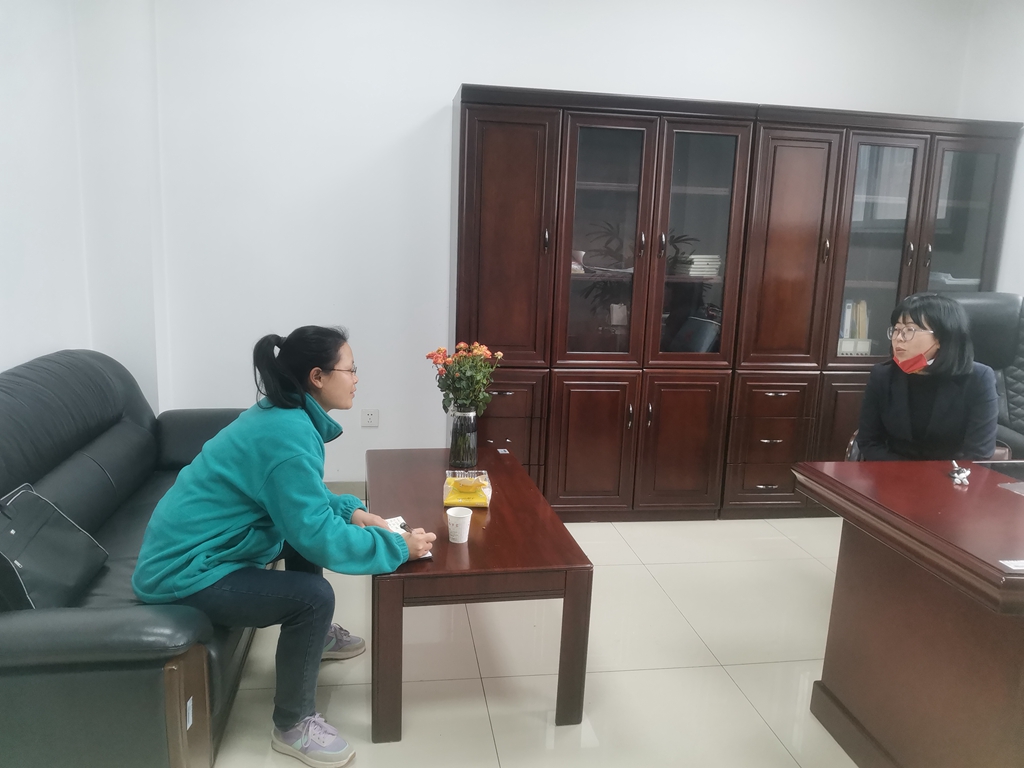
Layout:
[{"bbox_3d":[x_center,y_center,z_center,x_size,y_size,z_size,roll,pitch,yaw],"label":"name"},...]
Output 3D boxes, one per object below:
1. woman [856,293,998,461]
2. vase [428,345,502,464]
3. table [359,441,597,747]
[{"bbox_3d":[1.315,0.317,2.597,0.490,1.230,0.720,10,13,37],"label":"woman"},{"bbox_3d":[-0.186,0.079,2.981,0.285,0.475,0.265,0,11,-9],"label":"vase"},{"bbox_3d":[-0.201,0.621,2.692,0.593,0.482,1.225,0,11,-12],"label":"table"}]

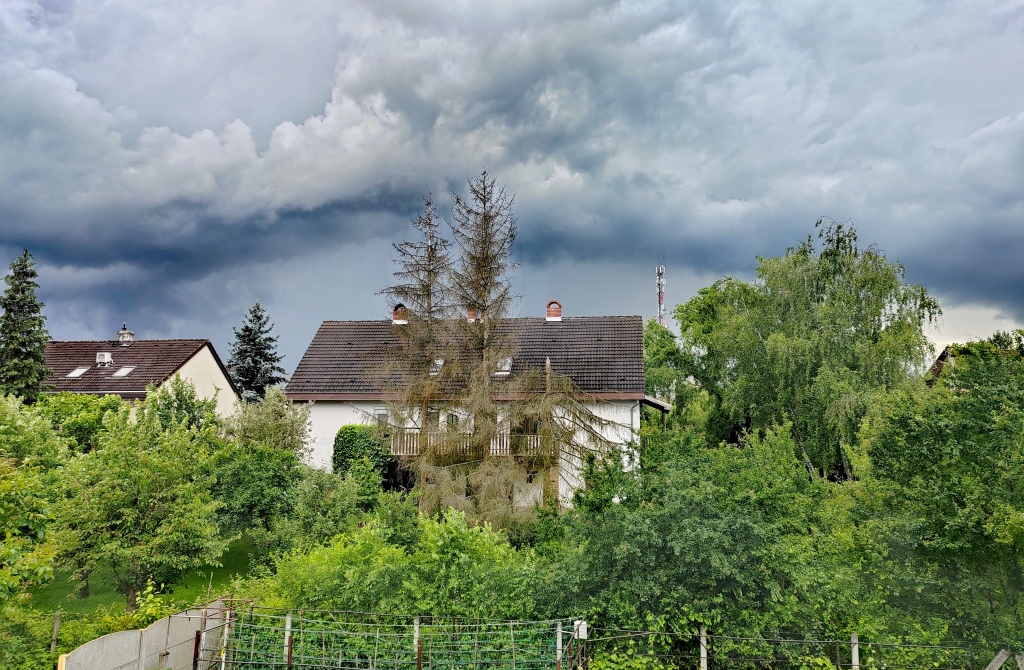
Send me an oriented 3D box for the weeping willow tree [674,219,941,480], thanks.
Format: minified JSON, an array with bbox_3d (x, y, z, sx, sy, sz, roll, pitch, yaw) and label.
[{"bbox_3d":[14.379,1.543,38.748,12.954,14.811,11.000,0,-9,0],"label":"weeping willow tree"}]

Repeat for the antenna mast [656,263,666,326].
[{"bbox_3d":[41.179,1.695,220.575,3.000,43.400,3.000,-1,-5,10],"label":"antenna mast"}]

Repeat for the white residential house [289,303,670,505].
[{"bbox_3d":[-1.681,4.024,44.243,18.800,11.250,10.000,-1,-9,8],"label":"white residential house"}]

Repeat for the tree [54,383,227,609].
[{"bbox_3d":[-9.578,4.254,20.577,4.432,6.022,4.500,0,-9,0],"label":"tree"}]

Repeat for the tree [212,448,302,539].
[{"bbox_3d":[-9.302,5.950,28.915,3.262,3.862,3.400,0,-9,0],"label":"tree"}]

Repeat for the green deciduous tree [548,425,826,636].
[{"bbox_3d":[4.027,4.659,18.304,6.382,5.142,5.500,0,-9,0],"label":"green deciduous tree"}]

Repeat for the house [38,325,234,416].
[{"bbox_3d":[-23.380,4.626,46.490,11.200,10.300,10.400,-1,-9,8],"label":"house"}]

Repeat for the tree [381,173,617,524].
[{"bbox_3d":[-0.570,0.488,33.833,9.993,15.324,6.500,0,-9,0],"label":"tree"}]

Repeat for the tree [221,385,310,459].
[{"bbox_3d":[-9.990,5.040,32.094,3.641,6.035,3.700,0,-9,0],"label":"tree"}]

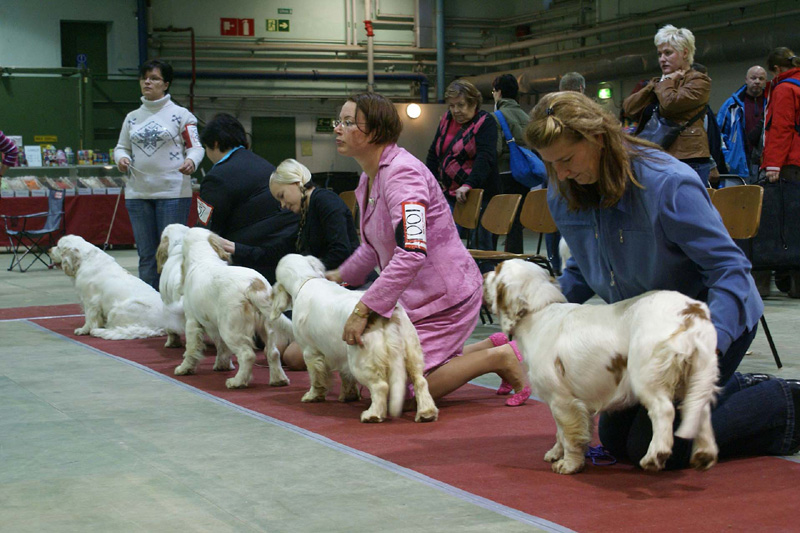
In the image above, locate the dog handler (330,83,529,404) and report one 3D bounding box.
[{"bbox_3d":[0.105,-0.071,4.976,0.760,1.170,0.540,-2,4,-15],"label":"dog handler"}]

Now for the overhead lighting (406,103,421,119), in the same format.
[{"bbox_3d":[0.241,-2.666,22.930,0.250,0.250,0.140,-3,4,-27],"label":"overhead lighting"}]

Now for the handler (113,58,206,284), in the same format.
[{"bbox_3d":[-1.548,-0.484,8.535,0.540,1.660,0.380,-1,3,7],"label":"handler"}]

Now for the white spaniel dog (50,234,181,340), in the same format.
[{"bbox_3d":[-1.638,0.111,7.594,0.720,0.570,0.400,0,3,12],"label":"white spaniel dog"}]

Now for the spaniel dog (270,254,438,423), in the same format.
[{"bbox_3d":[-0.188,0.245,4.920,0.310,0.560,0.900,-3,4,-27],"label":"spaniel dog"}]

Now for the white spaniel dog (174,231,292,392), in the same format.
[{"bbox_3d":[-0.751,0.167,5.682,0.320,0.620,0.884,-3,3,-31],"label":"white spaniel dog"}]

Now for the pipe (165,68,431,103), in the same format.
[{"bbox_3d":[-1.624,-3.017,22.464,4.789,0.469,0.110,-3,4,-27],"label":"pipe"}]

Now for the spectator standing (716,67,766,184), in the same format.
[{"bbox_3d":[2.908,-0.735,10.879,0.550,1.780,0.380,0,3,12],"label":"spectator standing"}]

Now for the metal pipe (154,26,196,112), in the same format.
[{"bbox_3d":[-3.697,-3.244,22.038,0.650,1.355,0.090,-2,3,-18],"label":"metal pipe"}]

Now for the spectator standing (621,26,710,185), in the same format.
[{"bbox_3d":[1.532,-0.524,7.497,0.510,1.680,0.380,1,4,38],"label":"spectator standing"}]

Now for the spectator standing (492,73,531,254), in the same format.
[{"bbox_3d":[0.930,-0.632,10.282,0.380,1.700,0.490,1,4,37],"label":"spectator standing"}]

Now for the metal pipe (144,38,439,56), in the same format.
[{"bbox_3d":[-1.646,-3.696,22.419,5.231,0.100,0.100,-3,4,-27],"label":"metal pipe"}]

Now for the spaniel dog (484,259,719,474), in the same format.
[{"bbox_3d":[0.567,0.278,3.556,0.310,0.560,0.750,-3,3,-33],"label":"spaniel dog"}]

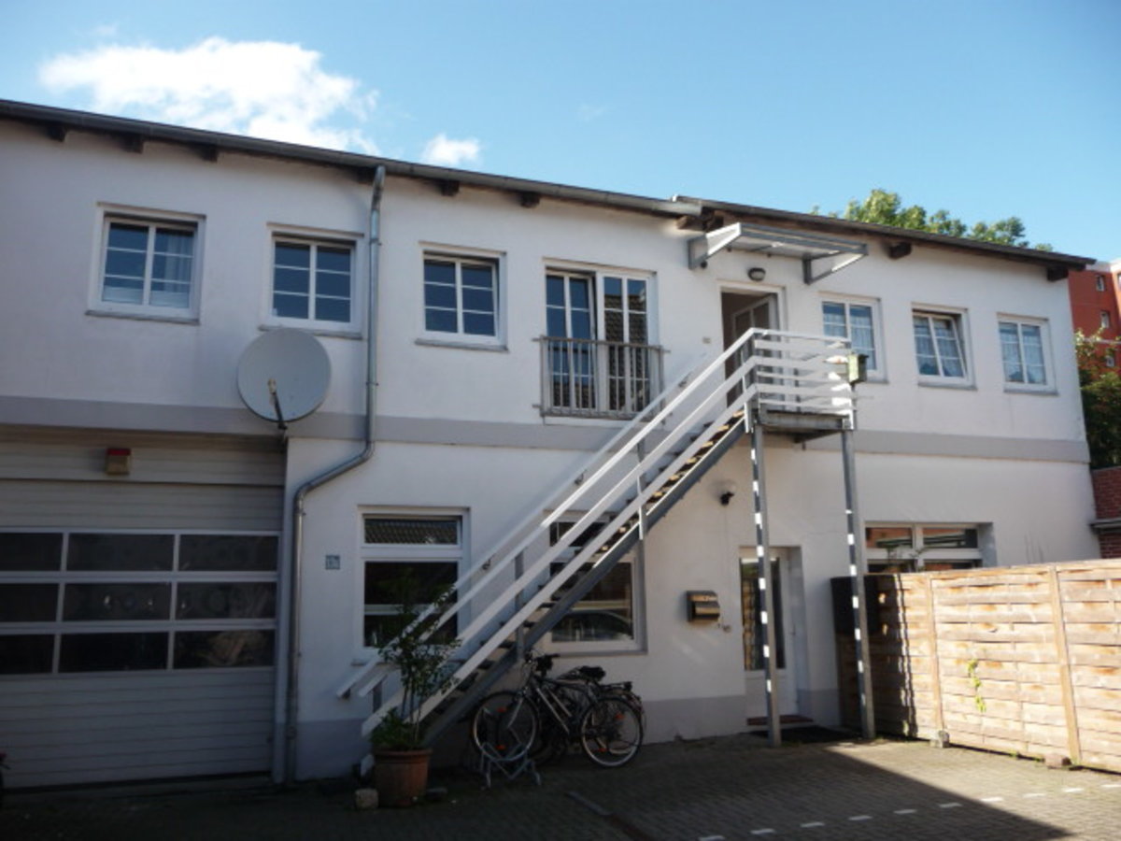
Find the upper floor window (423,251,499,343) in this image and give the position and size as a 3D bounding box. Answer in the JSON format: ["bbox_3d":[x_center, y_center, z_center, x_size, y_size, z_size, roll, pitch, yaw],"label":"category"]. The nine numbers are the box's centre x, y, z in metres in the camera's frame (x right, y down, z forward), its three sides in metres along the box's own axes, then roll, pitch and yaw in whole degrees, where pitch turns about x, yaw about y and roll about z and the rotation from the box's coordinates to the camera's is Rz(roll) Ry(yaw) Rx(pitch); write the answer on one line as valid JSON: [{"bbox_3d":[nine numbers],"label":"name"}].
[{"bbox_3d":[-1.174,-1.481,10.838,0.950,1.100,0.130,3,-12,-20],"label":"upper floor window"}]

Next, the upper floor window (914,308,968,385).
[{"bbox_3d":[5.639,-1.103,13.374,0.950,1.100,0.130,3,-12,-20],"label":"upper floor window"}]

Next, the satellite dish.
[{"bbox_3d":[-2.880,-0.472,9.328,0.940,1.020,0.500,-1,-19,-1],"label":"satellite dish"}]

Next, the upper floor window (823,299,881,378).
[{"bbox_3d":[4.128,-1.187,12.812,0.950,1.100,0.130,3,-12,-20],"label":"upper floor window"}]

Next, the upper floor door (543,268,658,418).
[{"bbox_3d":[0.519,-0.947,11.376,1.500,1.950,0.150,3,-12,-20],"label":"upper floor door"}]

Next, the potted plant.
[{"bbox_3d":[-1.313,2.376,8.167,0.780,1.950,0.750,3,-12,-20],"label":"potted plant"}]

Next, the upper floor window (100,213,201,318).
[{"bbox_3d":[-4.384,-1.660,9.643,0.950,1.100,0.130,3,-12,-20],"label":"upper floor window"}]

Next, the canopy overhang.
[{"bbox_3d":[2.794,-2.227,11.698,1.840,0.450,1.290,3,-12,-20],"label":"canopy overhang"}]

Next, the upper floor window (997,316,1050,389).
[{"bbox_3d":[7.146,-1.019,13.935,0.950,1.100,0.130,3,-12,-20],"label":"upper floor window"}]

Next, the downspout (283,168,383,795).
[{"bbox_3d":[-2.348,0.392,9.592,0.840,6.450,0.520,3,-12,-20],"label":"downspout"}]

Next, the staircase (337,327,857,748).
[{"bbox_3d":[0.714,1.245,10.295,6.050,4.820,1.060,3,-12,-20],"label":"staircase"}]

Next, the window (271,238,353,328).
[{"bbox_3d":[-2.784,-1.571,10.239,0.950,1.100,0.130,3,-12,-20],"label":"window"}]

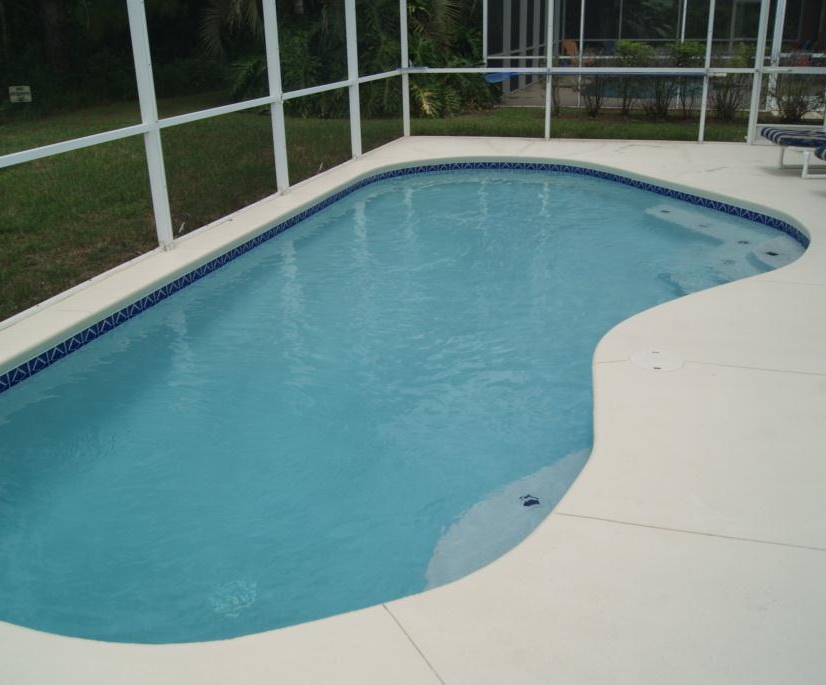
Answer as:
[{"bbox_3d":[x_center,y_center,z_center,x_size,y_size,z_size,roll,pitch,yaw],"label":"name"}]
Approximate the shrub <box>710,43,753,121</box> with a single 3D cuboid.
[{"bbox_3d":[5.512,-4.517,13.303,0.780,1.265,0.780,6,24,16],"label":"shrub"}]

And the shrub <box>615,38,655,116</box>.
[{"bbox_3d":[4.077,-4.838,14.086,0.720,1.305,0.720,6,24,16],"label":"shrub"}]

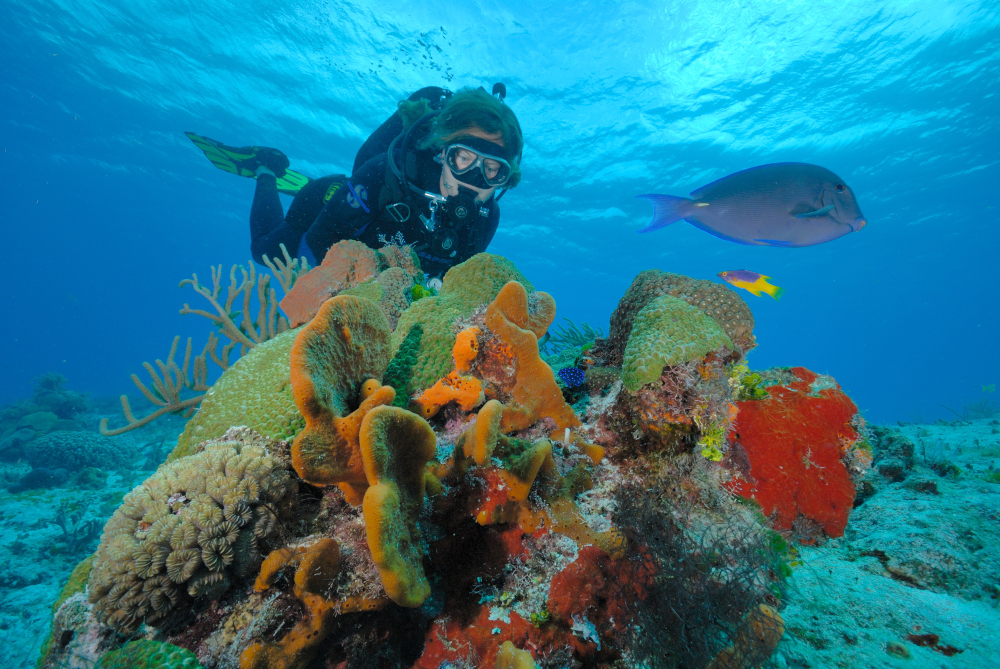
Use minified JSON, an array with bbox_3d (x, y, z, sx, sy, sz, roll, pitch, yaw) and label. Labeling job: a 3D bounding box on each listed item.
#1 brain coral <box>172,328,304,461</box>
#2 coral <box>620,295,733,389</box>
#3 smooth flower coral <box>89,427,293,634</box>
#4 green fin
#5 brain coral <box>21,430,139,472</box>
[{"bbox_3d":[-0.406,0.098,0.660,0.210,0.200,0.190,2,-7,-19],"label":"brain coral"},{"bbox_3d":[0.265,0.013,0.620,0.155,0.135,0.120,1,-7,-6],"label":"coral"},{"bbox_3d":[-0.406,0.253,0.550,0.220,0.220,0.180,4,-8,-27],"label":"smooth flower coral"},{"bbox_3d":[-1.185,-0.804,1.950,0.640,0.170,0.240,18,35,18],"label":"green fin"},{"bbox_3d":[-2.615,0.723,2.600,0.600,0.230,0.480,6,-9,-39],"label":"brain coral"}]

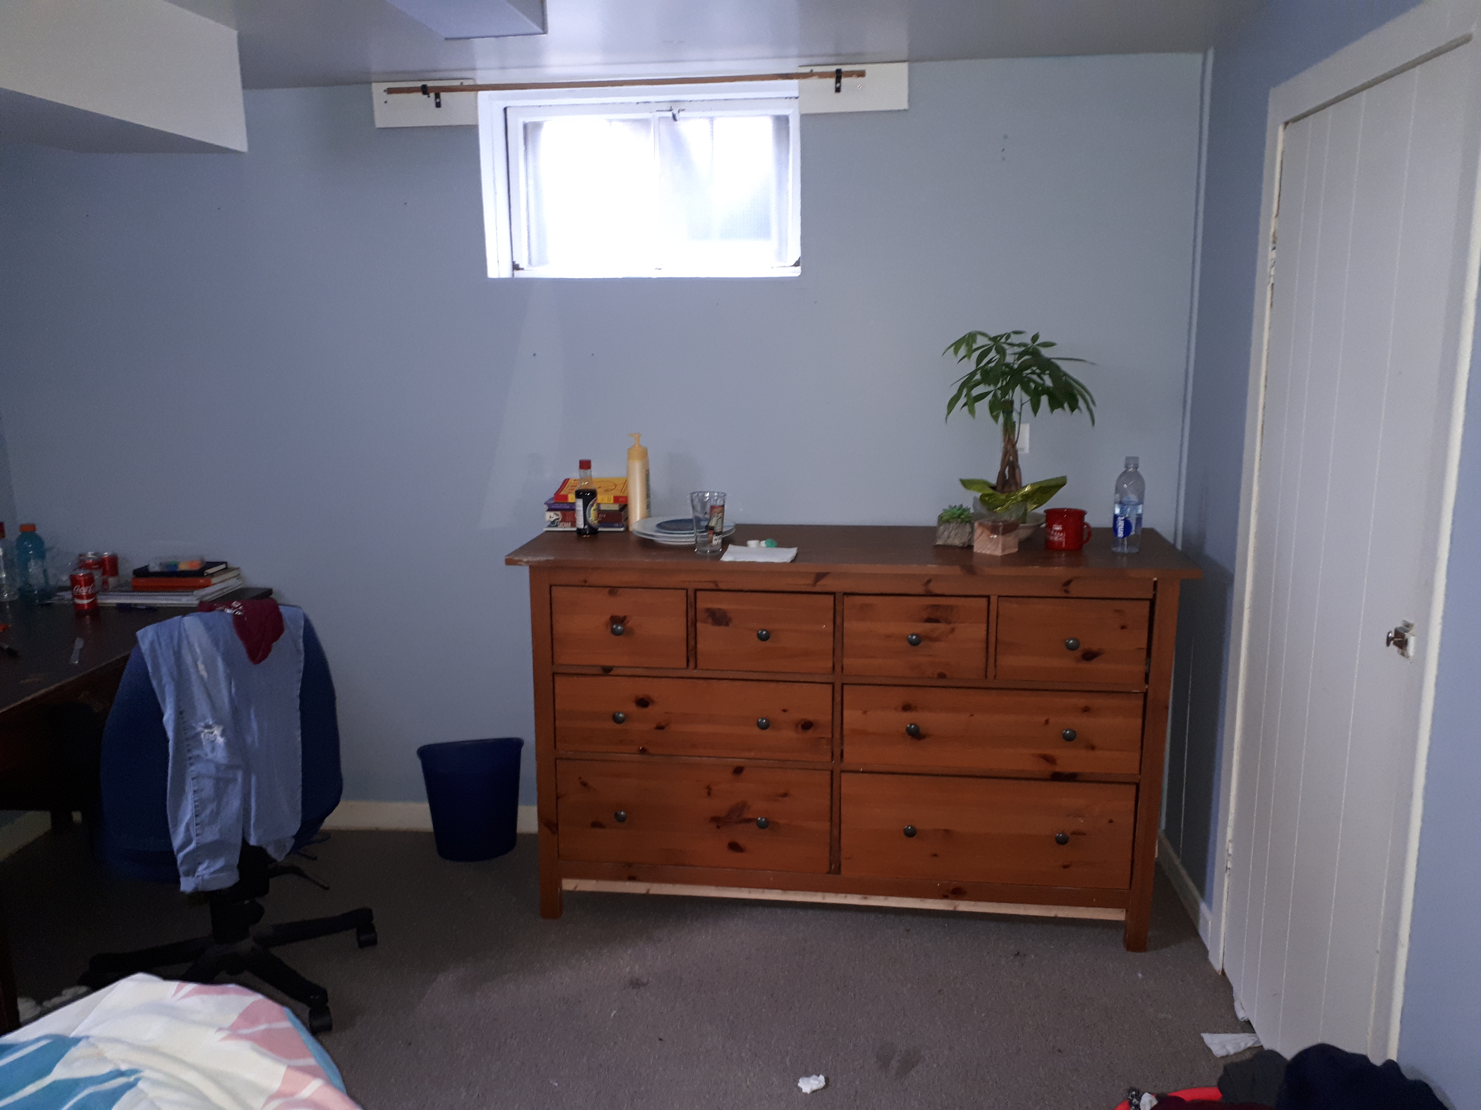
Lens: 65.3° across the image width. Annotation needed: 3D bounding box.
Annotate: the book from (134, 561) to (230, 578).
[{"bbox_3d":[-1.586,0.041,3.281,0.210,0.016,0.140,0,10,3],"label":"book"}]

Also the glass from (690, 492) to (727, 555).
[{"bbox_3d":[-0.075,-0.077,2.786,0.087,0.143,0.087,1,12,7],"label":"glass"}]

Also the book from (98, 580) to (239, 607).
[{"bbox_3d":[-1.630,0.104,3.288,0.305,0.038,0.220,0,11,5],"label":"book"}]

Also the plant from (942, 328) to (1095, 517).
[{"bbox_3d":[0.677,-0.299,2.857,0.370,0.505,0.340,1,12,7],"label":"plant"}]

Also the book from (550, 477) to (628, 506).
[{"bbox_3d":[-0.387,-0.174,3.117,0.200,0.022,0.138,1,19,7],"label":"book"}]

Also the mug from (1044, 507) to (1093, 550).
[{"bbox_3d":[0.805,-0.062,2.826,0.117,0.087,0.099,8,14,34],"label":"mug"}]

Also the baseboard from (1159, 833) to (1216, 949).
[{"bbox_3d":[1.175,0.874,3.047,0.018,0.080,0.510,1,11,6],"label":"baseboard"}]

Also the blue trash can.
[{"bbox_3d":[-0.762,0.711,3.299,0.290,0.292,0.250,-2,12,-10],"label":"blue trash can"}]

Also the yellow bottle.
[{"bbox_3d":[-0.269,-0.198,3.082,0.060,0.255,0.072,1,11,10],"label":"yellow bottle"}]

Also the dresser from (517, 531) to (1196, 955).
[{"bbox_3d":[0.266,0.433,2.999,1.600,0.950,0.500,1,12,7],"label":"dresser"}]

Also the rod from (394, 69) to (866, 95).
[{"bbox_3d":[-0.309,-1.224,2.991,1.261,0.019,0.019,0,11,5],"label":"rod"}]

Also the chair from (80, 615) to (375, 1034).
[{"bbox_3d":[-1.166,0.544,2.589,0.620,0.940,0.630,-7,12,-30],"label":"chair"}]

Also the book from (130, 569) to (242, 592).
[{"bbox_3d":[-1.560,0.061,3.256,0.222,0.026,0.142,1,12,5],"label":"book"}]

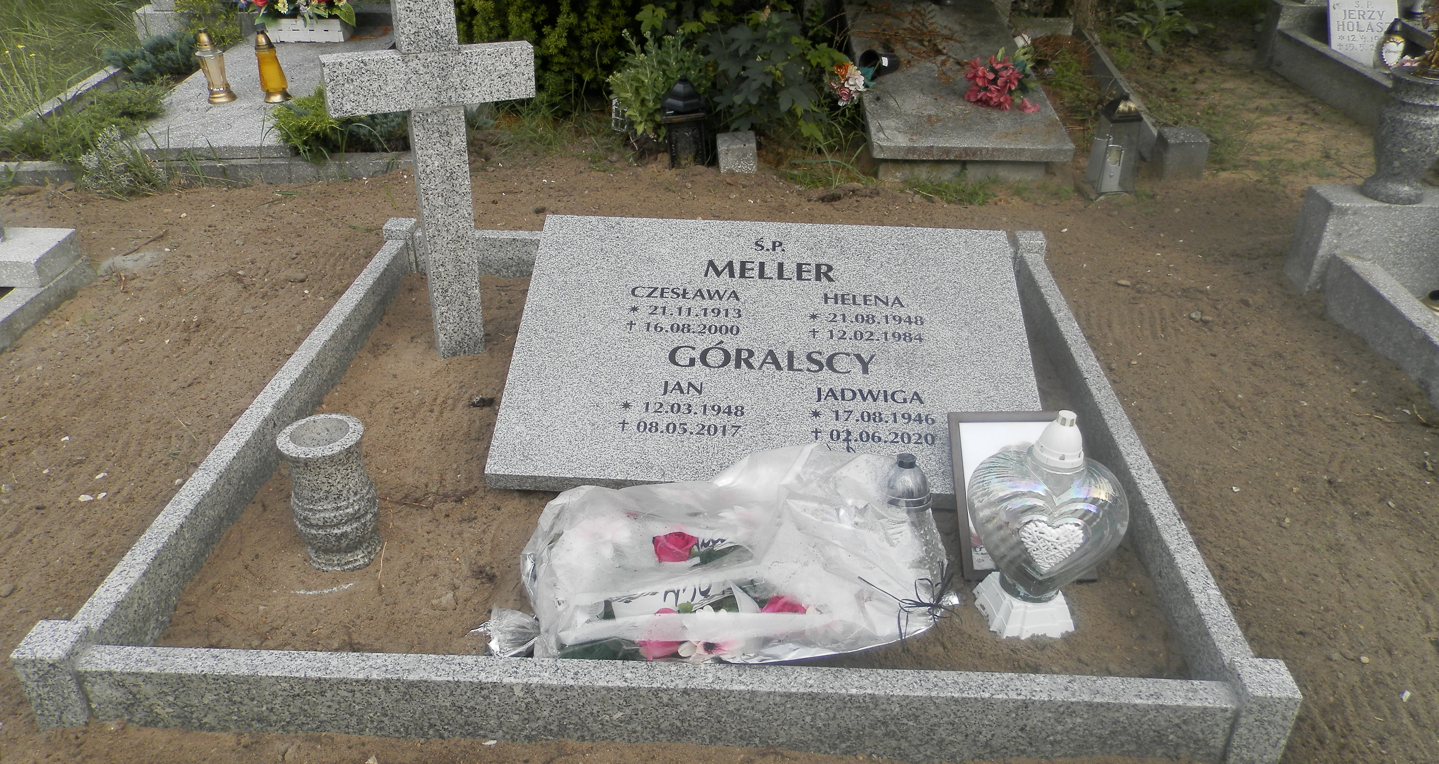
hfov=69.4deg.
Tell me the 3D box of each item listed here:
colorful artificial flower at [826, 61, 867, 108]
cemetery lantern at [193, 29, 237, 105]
[{"bbox_3d":[0.527,-1.232,4.290,0.170,0.180,0.160,2,30,3],"label":"colorful artificial flower"},{"bbox_3d":[-2.095,-1.316,4.321,0.115,0.291,0.115,2,30,3],"label":"cemetery lantern"}]

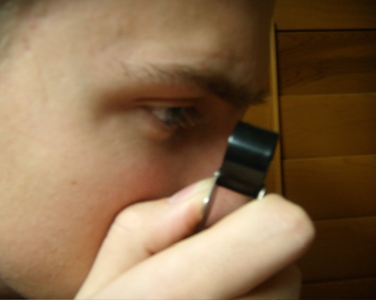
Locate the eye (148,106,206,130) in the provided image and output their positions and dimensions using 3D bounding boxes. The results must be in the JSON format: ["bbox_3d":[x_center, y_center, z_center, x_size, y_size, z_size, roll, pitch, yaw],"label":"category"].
[{"bbox_3d":[-0.004,-0.012,0.167,0.014,0.011,0.028,9,1,25],"label":"eye"}]

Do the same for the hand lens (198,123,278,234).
[{"bbox_3d":[0.018,0.014,0.158,0.017,0.046,0.023,18,0,10],"label":"hand lens"}]

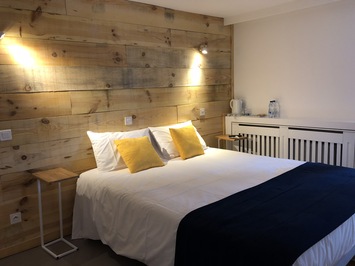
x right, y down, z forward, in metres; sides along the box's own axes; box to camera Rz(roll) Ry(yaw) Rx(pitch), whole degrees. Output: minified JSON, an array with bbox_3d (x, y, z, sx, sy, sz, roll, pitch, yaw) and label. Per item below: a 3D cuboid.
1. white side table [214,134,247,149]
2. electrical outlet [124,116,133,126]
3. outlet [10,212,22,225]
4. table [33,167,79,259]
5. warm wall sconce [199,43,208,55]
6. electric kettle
[{"bbox_3d":[0.724,0.385,3.854,0.245,0.665,0.400,-9,11,-39],"label":"white side table"},{"bbox_3d":[-0.511,-0.129,3.022,0.084,0.084,0.012,-9,11,-39],"label":"electrical outlet"},{"bbox_3d":[-1.357,0.715,2.412,0.084,0.084,0.012,-9,11,-39],"label":"outlet"},{"bbox_3d":[-1.013,0.672,2.444,0.245,0.665,0.400,-11,12,-44],"label":"table"},{"bbox_3d":[0.315,-1.043,3.548,0.085,0.120,0.110,-9,11,-39],"label":"warm wall sconce"},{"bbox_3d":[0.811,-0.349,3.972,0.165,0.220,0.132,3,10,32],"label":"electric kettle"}]

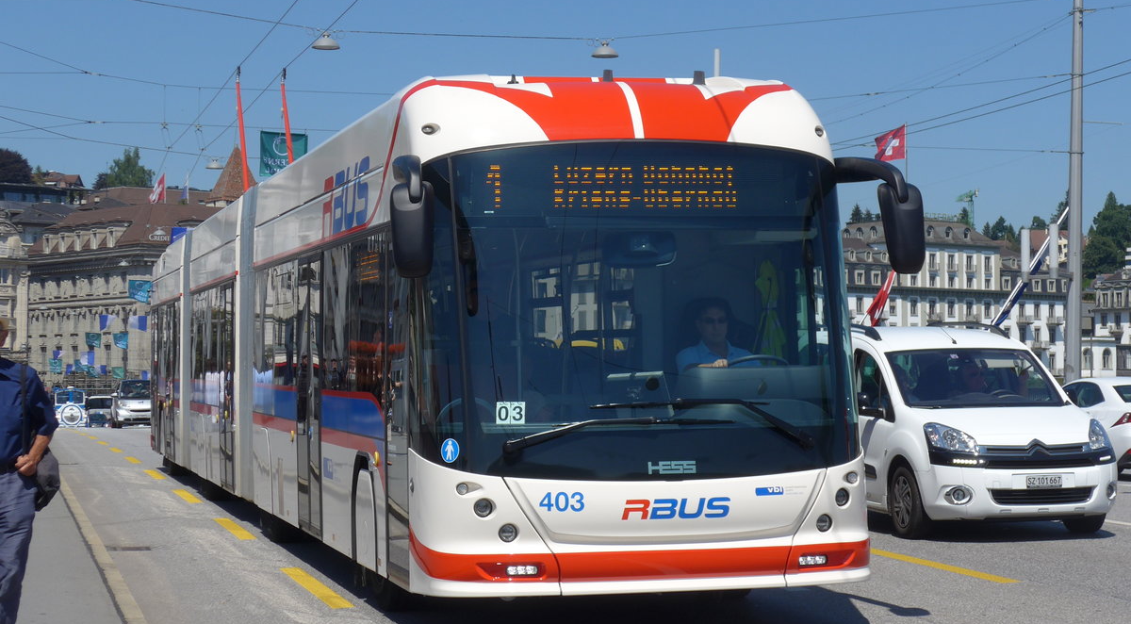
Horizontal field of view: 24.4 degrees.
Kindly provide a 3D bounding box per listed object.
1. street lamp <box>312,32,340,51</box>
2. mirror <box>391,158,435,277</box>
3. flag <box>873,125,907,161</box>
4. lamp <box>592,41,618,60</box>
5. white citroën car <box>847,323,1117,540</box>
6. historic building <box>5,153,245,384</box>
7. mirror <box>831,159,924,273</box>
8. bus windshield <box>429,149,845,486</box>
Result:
[{"bbox_3d":[-4.660,-5.270,50.800,0.550,0.360,0.550,0,-1,-12],"label":"street lamp"},{"bbox_3d":[-0.795,-0.495,13.600,0.290,0.620,0.450,-1,-1,-12],"label":"mirror"},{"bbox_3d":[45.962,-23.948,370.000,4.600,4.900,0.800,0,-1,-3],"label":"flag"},{"bbox_3d":[0.790,-5.200,52.000,0.550,0.360,0.550,0,-1,0],"label":"lamp"},{"bbox_3d":[3.350,0.990,23.250,1.860,1.820,4.360,-1,-1,-12],"label":"white citroën car"},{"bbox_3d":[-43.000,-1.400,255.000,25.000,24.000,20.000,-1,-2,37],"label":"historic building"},{"bbox_3d":[1.700,-0.515,14.130,0.370,0.620,0.460,-1,-1,-12],"label":"mirror"},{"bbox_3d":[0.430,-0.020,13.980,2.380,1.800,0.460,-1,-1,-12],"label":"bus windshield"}]

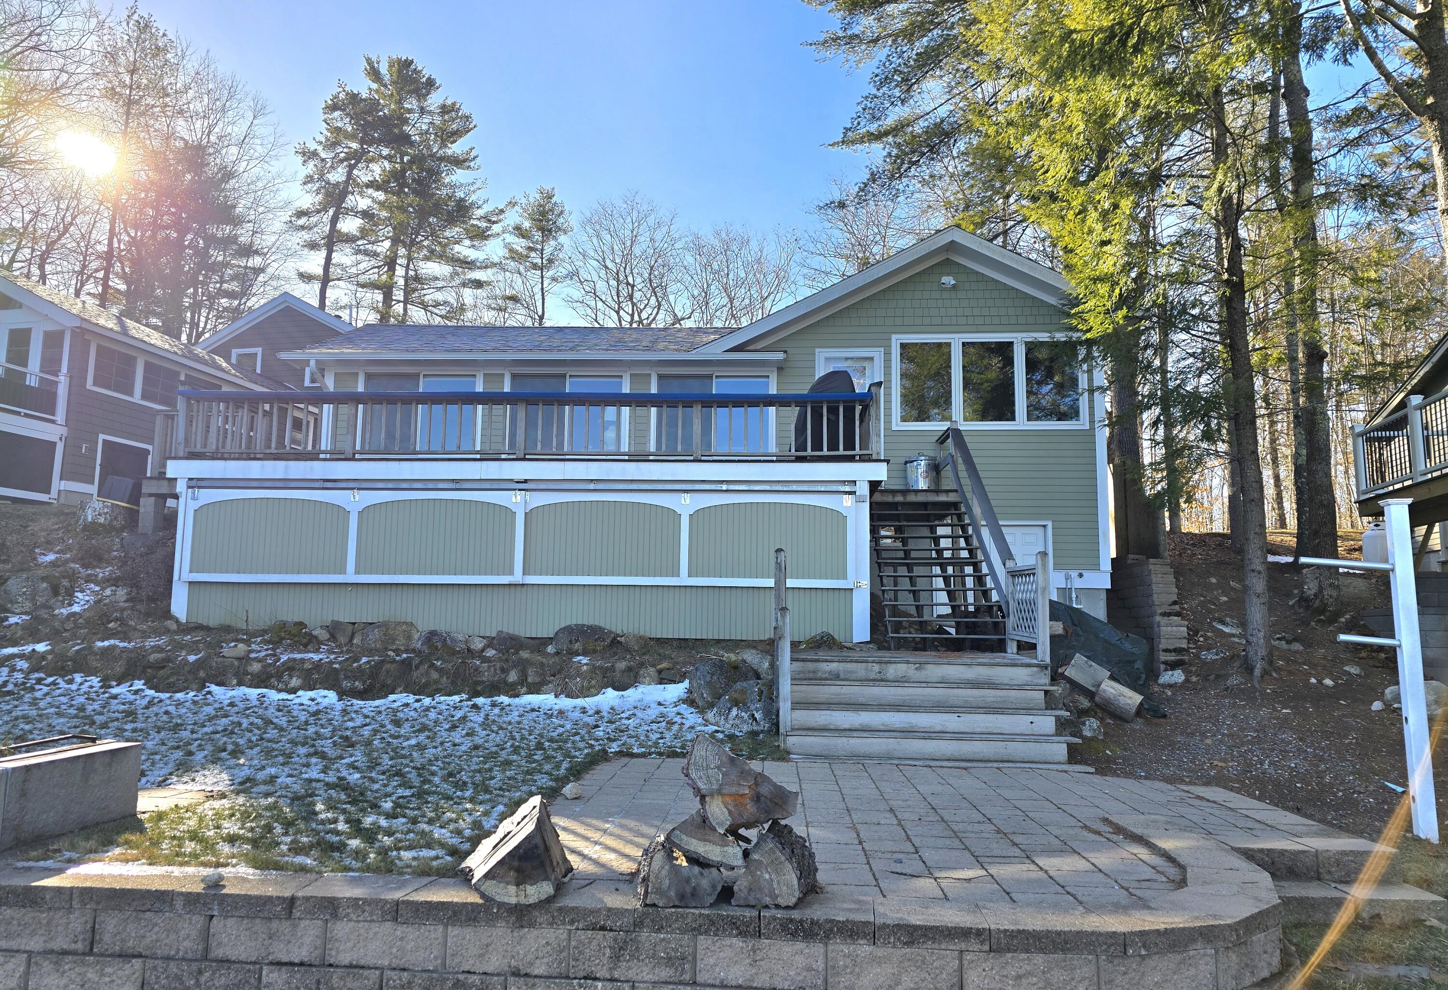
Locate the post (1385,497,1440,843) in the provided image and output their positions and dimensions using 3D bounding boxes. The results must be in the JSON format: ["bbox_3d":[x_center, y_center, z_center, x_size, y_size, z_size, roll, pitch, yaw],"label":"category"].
[{"bbox_3d":[3.464,0.867,4.856,0.100,1.710,0.100,-2,-7,15],"label":"post"}]

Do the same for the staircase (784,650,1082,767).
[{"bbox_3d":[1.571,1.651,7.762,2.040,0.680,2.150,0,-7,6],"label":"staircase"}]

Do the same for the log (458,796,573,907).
[{"bbox_3d":[-0.729,1.220,3.380,0.370,0.310,0.360,0,-7,3],"label":"log"}]

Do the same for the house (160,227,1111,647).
[{"bbox_3d":[-0.171,-0.716,15.424,11.800,5.720,10.200,0,-7,3],"label":"house"}]

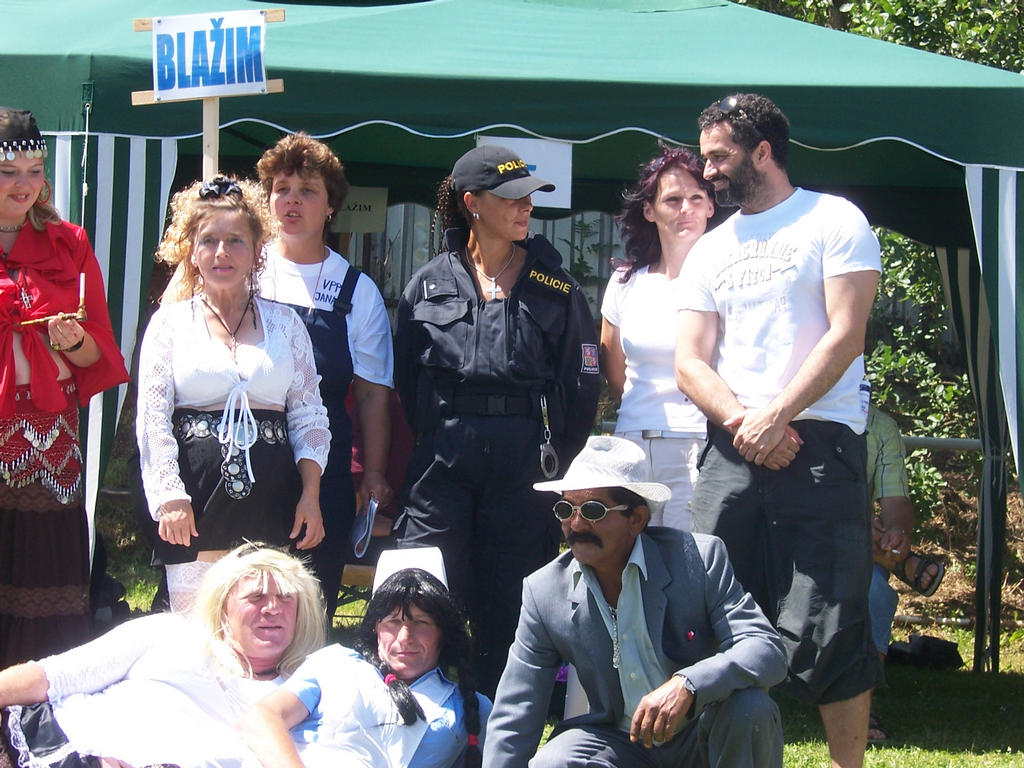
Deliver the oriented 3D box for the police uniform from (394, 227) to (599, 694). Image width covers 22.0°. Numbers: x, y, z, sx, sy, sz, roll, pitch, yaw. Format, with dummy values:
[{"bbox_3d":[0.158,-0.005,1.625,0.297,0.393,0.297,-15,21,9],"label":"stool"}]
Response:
[{"bbox_3d":[-0.040,0.320,6.800,0.530,1.450,0.330,0,2,0],"label":"police uniform"}]

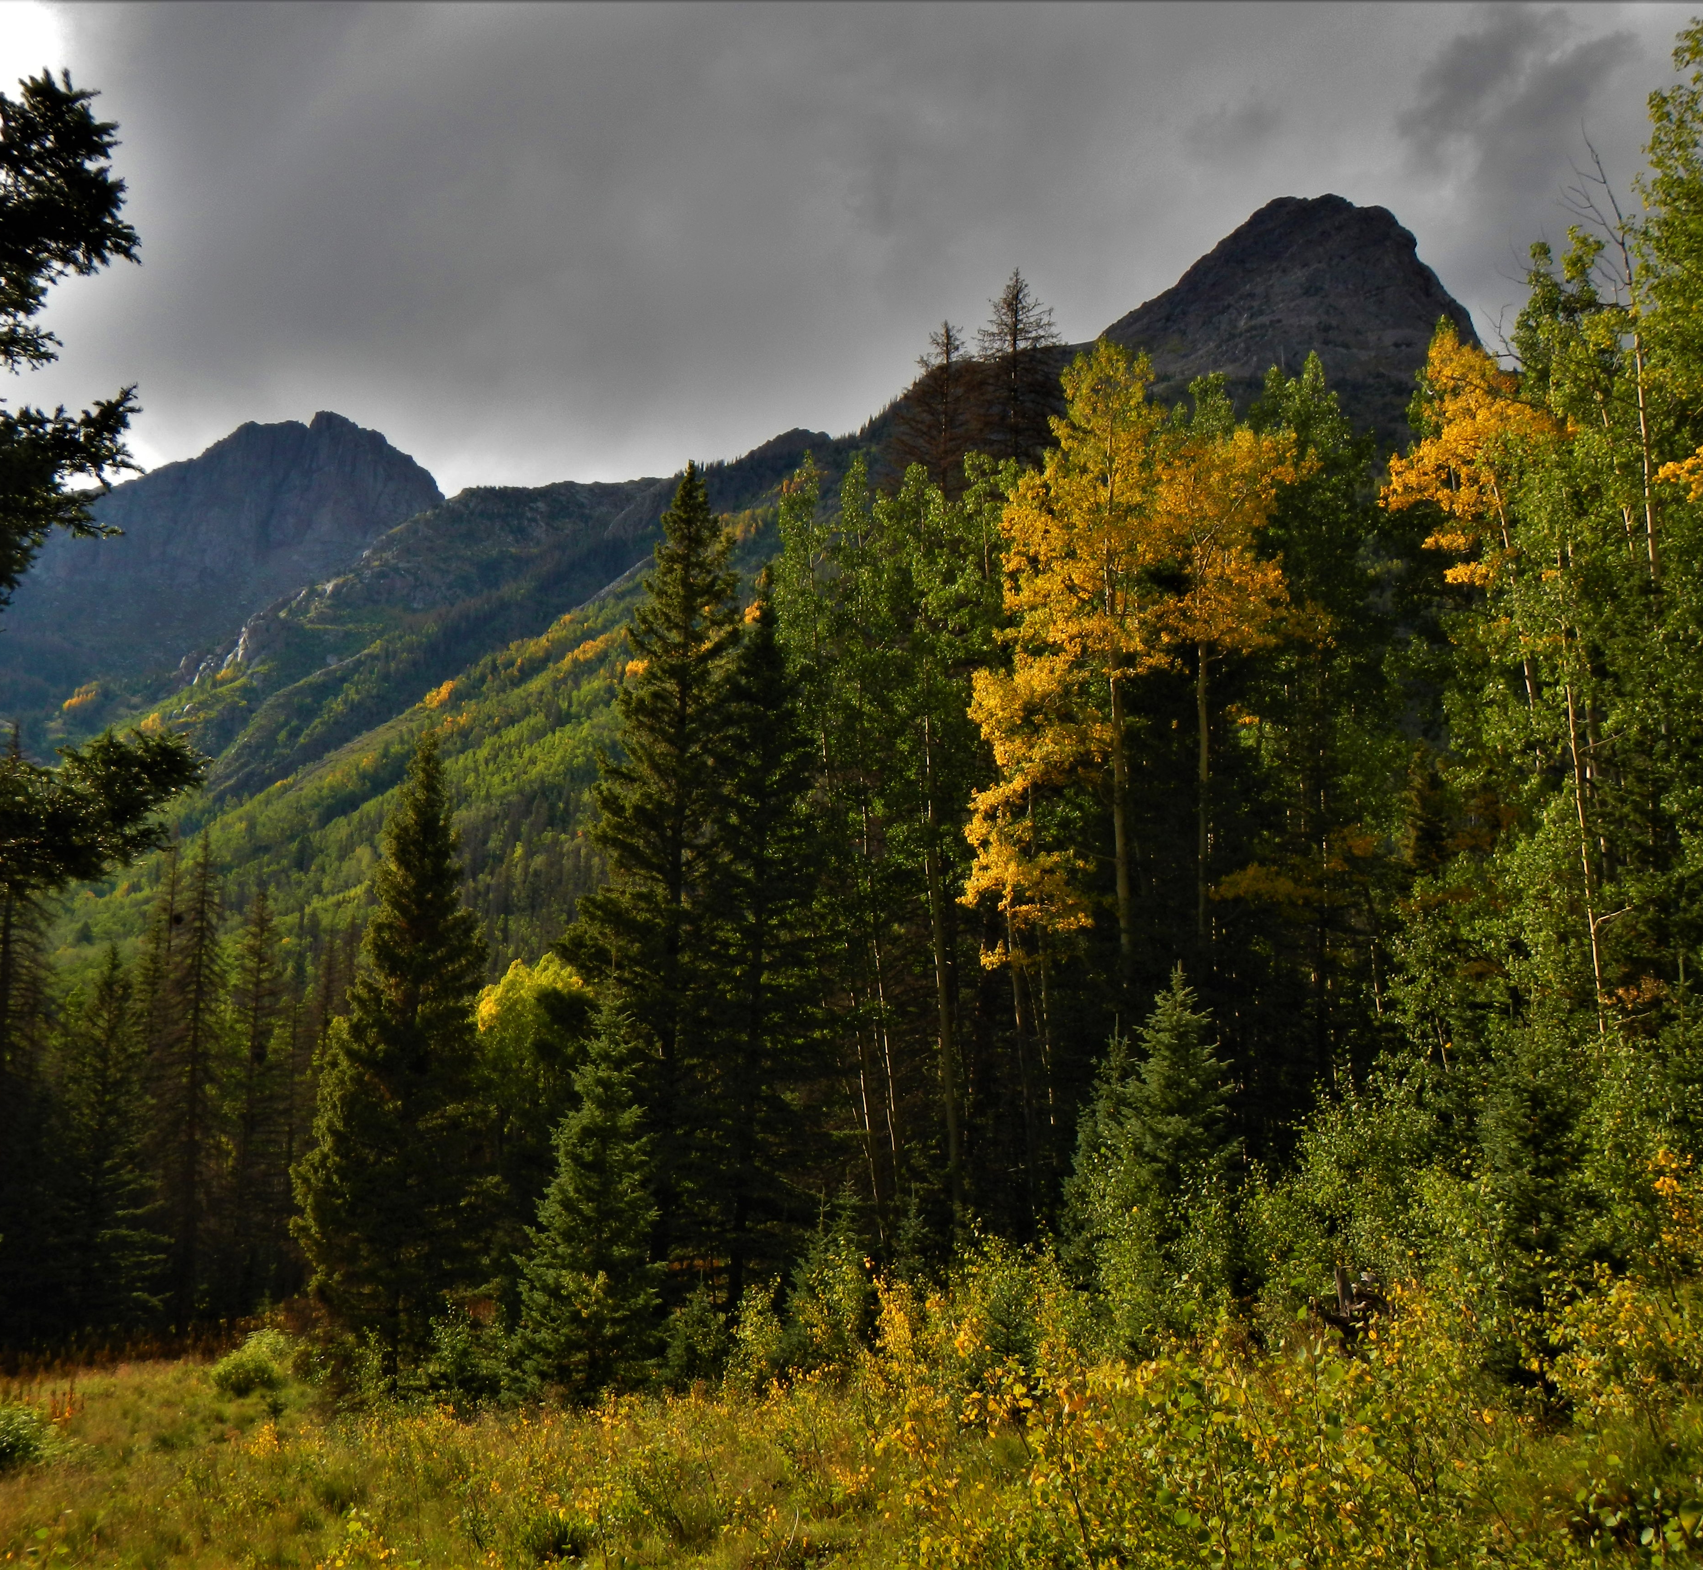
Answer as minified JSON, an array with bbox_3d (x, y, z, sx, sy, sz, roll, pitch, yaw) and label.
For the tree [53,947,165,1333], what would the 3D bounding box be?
[{"bbox_3d":[-13.047,6.209,35.156,2.300,6.740,2.300,5,-12,-20],"label":"tree"}]

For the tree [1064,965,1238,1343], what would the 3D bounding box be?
[{"bbox_3d":[2.749,3.436,18.486,1.650,3.500,1.650,-1,-12,8],"label":"tree"}]

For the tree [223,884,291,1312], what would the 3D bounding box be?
[{"bbox_3d":[-12.713,6.646,42.695,1.900,9.120,1.900,4,-12,-16],"label":"tree"}]

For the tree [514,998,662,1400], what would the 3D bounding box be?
[{"bbox_3d":[-2.562,4.006,19.427,1.500,3.850,1.500,2,-12,-7],"label":"tree"}]

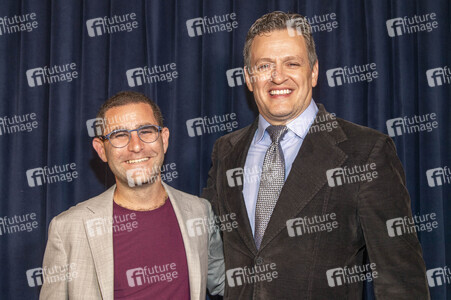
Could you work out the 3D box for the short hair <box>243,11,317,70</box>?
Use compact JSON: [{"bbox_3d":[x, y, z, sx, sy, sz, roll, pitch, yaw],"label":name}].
[{"bbox_3d":[0.138,-0.265,1.460,0.180,0.168,0.205,-3,-2,10],"label":"short hair"}]

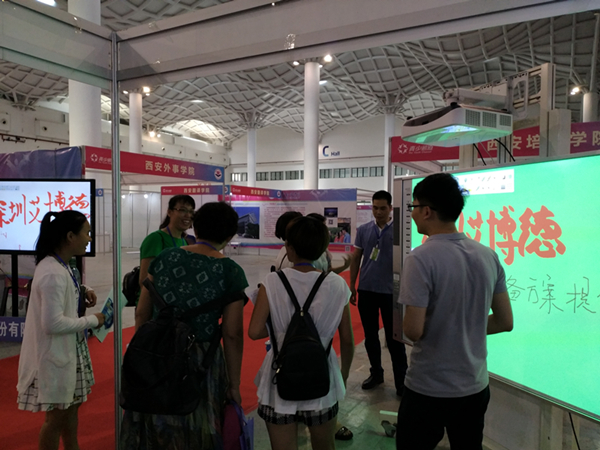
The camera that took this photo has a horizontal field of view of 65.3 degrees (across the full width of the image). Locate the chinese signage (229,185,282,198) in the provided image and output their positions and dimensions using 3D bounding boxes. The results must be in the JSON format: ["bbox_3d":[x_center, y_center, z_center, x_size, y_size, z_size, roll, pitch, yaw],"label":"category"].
[{"bbox_3d":[-1.424,-1.122,15.973,0.050,0.300,3.150,1,1,27],"label":"chinese signage"}]

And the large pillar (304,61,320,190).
[{"bbox_3d":[1.048,-6.694,40.717,1.220,14.780,1.220,0,1,0],"label":"large pillar"}]

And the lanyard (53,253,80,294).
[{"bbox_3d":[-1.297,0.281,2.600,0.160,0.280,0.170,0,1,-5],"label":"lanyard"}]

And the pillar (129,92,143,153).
[{"bbox_3d":[-18.057,-7.019,51.434,1.270,14.780,1.270,1,1,27],"label":"pillar"}]

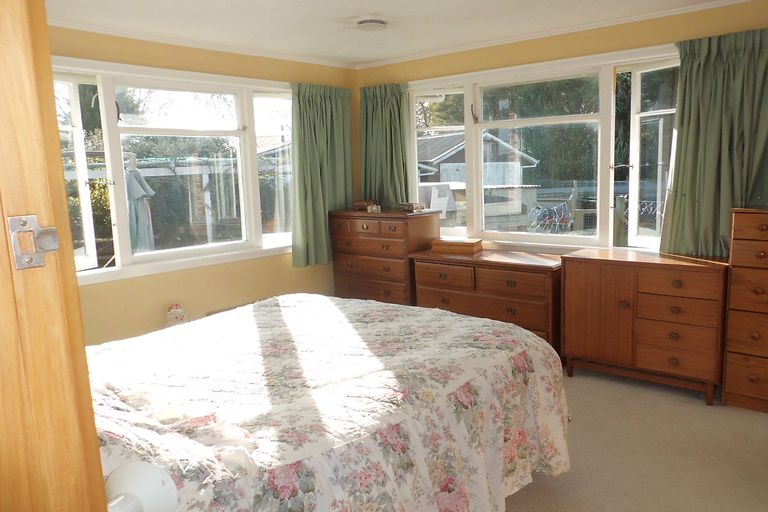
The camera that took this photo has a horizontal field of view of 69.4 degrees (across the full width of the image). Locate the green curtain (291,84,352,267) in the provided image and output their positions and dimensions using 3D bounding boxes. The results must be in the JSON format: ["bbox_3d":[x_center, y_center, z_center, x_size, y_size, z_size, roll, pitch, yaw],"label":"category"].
[{"bbox_3d":[-0.498,-0.696,4.829,0.120,1.470,0.630,6,12,39],"label":"green curtain"}]

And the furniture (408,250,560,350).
[{"bbox_3d":[0.828,0.372,4.253,1.175,0.750,0.520,6,12,39],"label":"furniture"}]

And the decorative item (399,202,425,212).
[{"bbox_3d":[0.243,-0.406,4.728,0.170,0.060,0.140,6,12,39],"label":"decorative item"}]

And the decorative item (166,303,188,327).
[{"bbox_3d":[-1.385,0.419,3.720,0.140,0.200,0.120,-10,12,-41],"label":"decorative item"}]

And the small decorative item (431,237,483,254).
[{"bbox_3d":[0.596,-0.079,4.498,0.340,0.078,0.272,2,10,22],"label":"small decorative item"}]

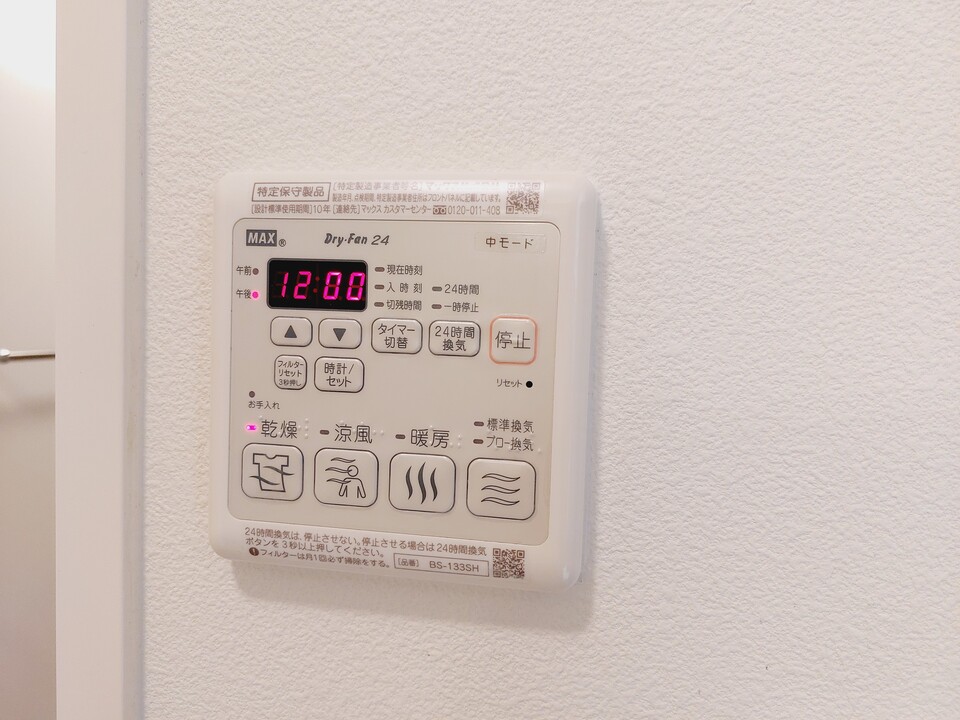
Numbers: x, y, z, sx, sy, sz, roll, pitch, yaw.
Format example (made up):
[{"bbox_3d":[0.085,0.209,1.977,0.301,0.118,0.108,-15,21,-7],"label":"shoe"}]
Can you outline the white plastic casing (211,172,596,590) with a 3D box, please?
[{"bbox_3d":[-0.026,0.005,0.202,0.117,0.120,0.017,3,3,9],"label":"white plastic casing"}]

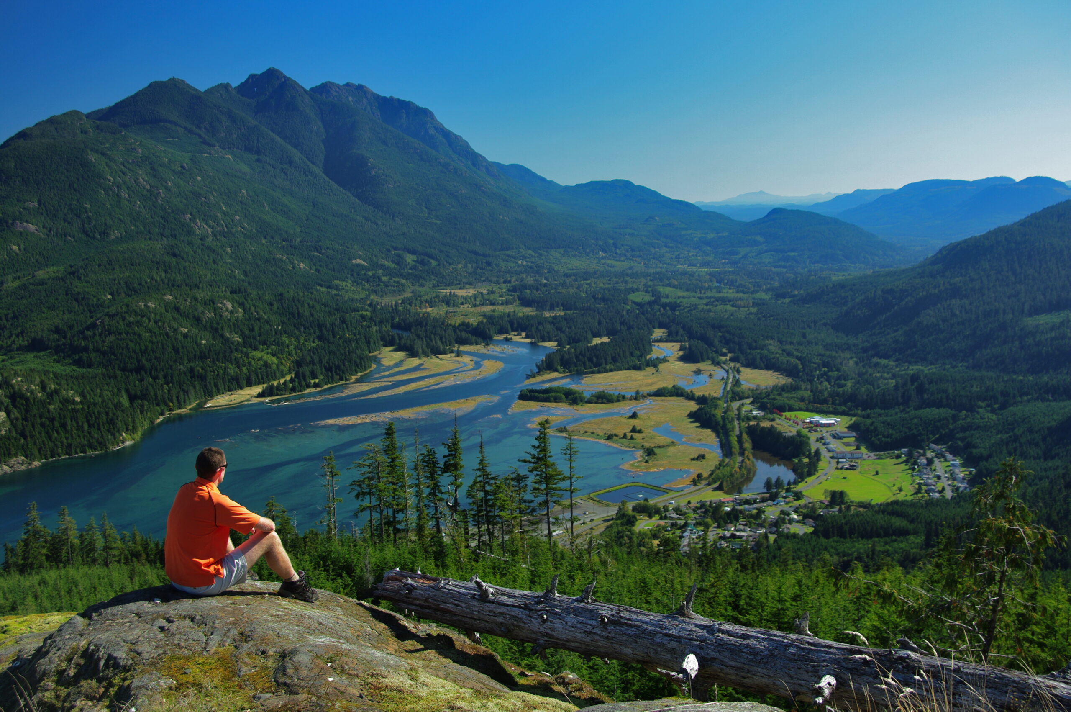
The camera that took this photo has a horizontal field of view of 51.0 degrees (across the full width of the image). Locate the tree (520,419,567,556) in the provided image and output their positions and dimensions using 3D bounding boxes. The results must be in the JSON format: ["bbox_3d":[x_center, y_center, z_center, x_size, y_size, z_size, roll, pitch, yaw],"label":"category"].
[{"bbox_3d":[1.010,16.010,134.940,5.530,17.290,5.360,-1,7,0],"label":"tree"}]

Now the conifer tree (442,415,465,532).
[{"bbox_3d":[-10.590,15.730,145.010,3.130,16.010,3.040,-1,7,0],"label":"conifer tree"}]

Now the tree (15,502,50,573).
[{"bbox_3d":[-73.640,26.790,164.320,5.140,11.090,4.990,-1,7,0],"label":"tree"}]

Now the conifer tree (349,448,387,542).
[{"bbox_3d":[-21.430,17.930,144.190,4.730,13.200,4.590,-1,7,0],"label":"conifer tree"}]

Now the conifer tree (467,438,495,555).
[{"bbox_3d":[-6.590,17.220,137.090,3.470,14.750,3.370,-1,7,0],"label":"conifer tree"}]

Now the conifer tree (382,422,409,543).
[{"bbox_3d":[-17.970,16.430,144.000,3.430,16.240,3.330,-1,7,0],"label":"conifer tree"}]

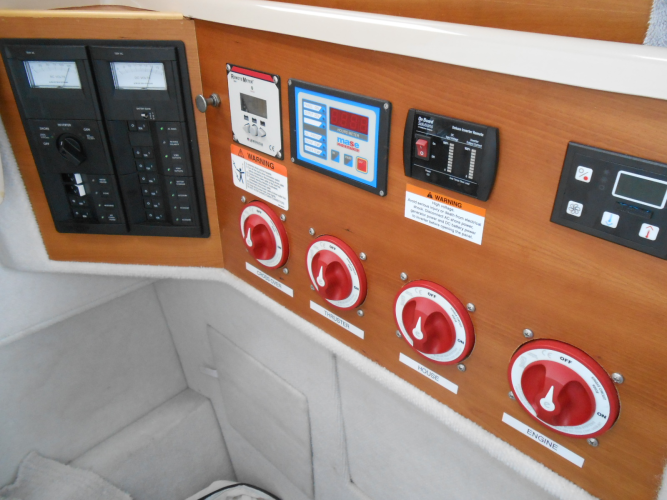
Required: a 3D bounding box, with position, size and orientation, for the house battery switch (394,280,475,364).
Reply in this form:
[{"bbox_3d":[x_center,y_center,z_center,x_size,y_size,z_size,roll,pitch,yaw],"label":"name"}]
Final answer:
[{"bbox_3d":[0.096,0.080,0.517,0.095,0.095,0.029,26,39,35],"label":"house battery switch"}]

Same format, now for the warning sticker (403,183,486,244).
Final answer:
[{"bbox_3d":[0.101,-0.033,0.465,0.083,0.035,0.002,26,39,35],"label":"warning sticker"}]

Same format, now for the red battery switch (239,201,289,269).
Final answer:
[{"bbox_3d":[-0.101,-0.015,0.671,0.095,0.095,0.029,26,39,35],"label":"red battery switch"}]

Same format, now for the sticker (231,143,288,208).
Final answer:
[{"bbox_3d":[-0.096,-0.093,0.640,0.109,0.058,0.002,26,39,35],"label":"sticker"}]

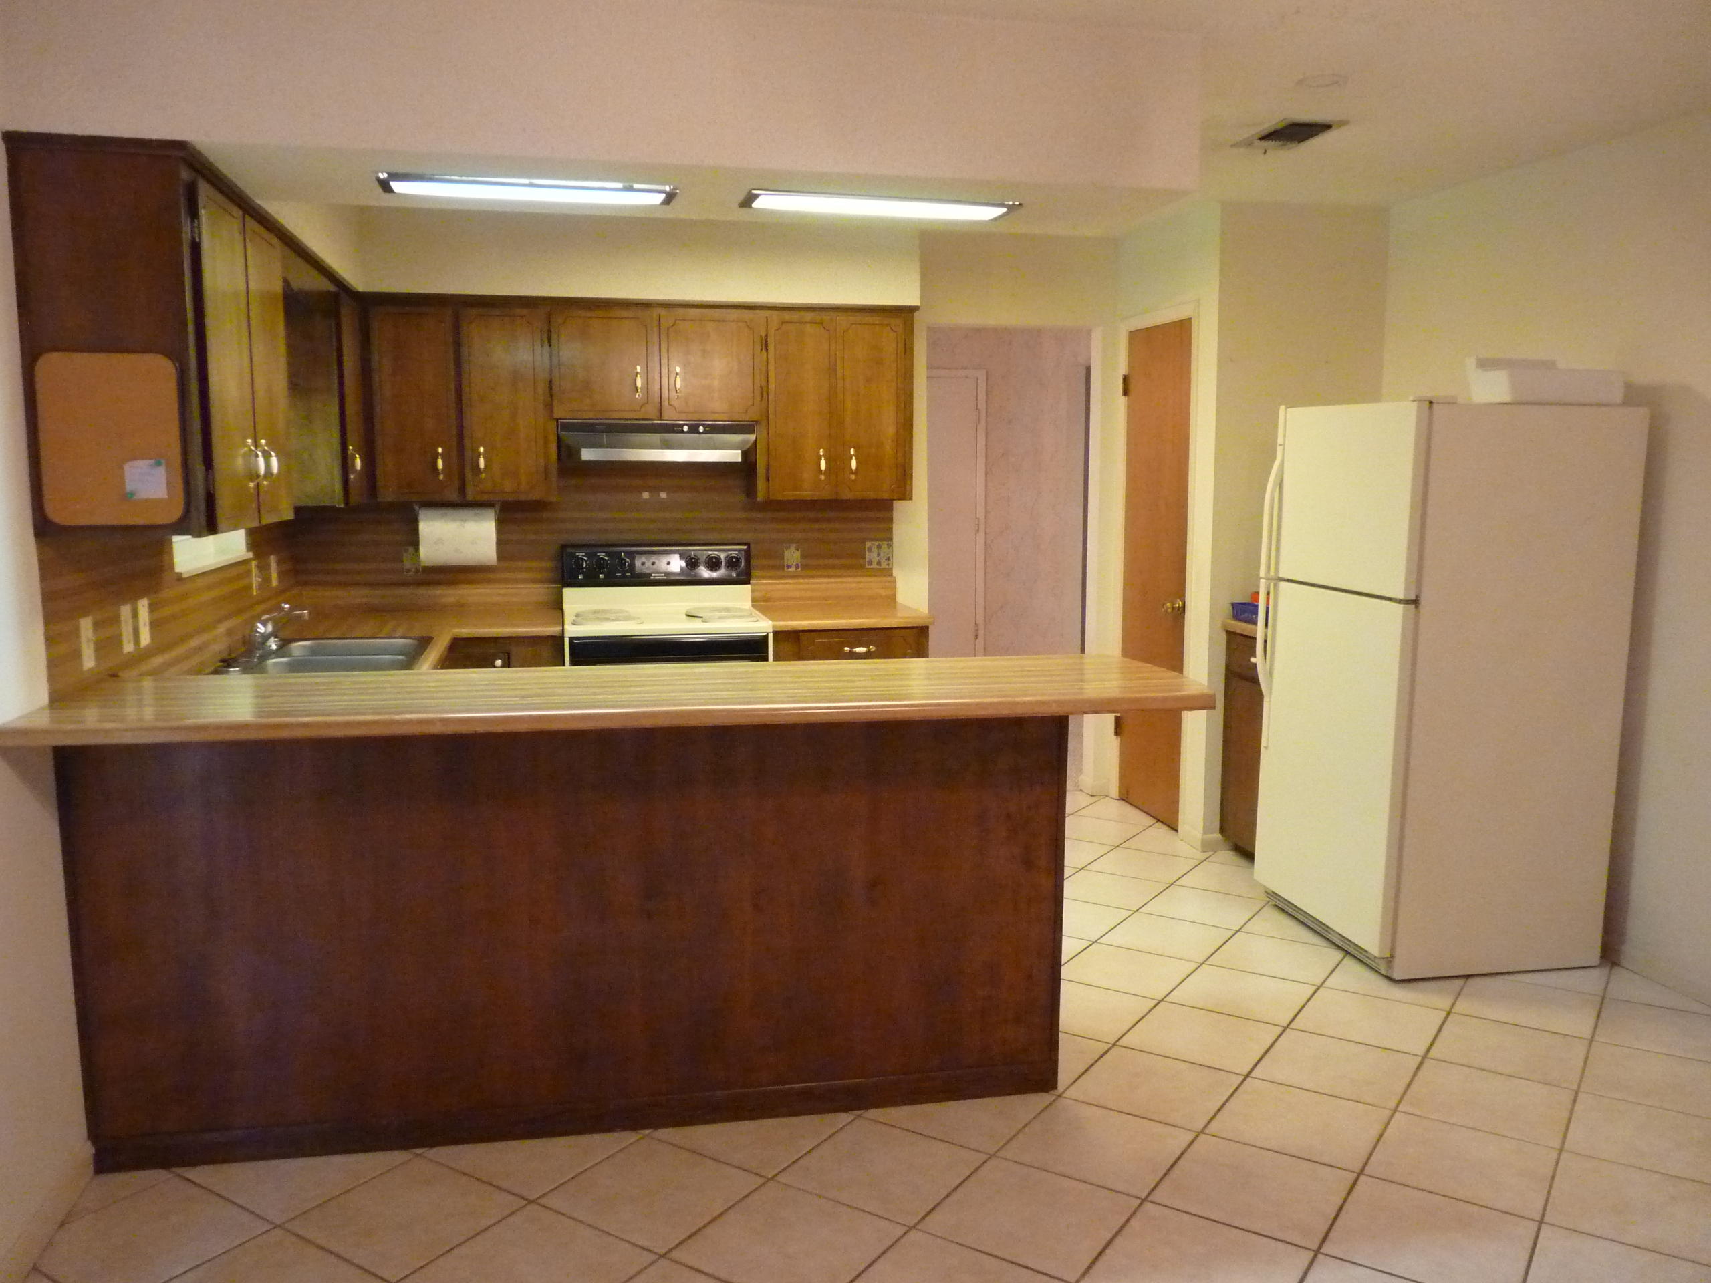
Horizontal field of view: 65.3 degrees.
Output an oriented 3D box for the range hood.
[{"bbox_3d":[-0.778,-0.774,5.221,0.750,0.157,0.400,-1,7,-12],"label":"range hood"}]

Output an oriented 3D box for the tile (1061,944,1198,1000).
[{"bbox_3d":[0.799,0.969,3.918,0.333,0.010,0.333,4,8,33],"label":"tile"}]

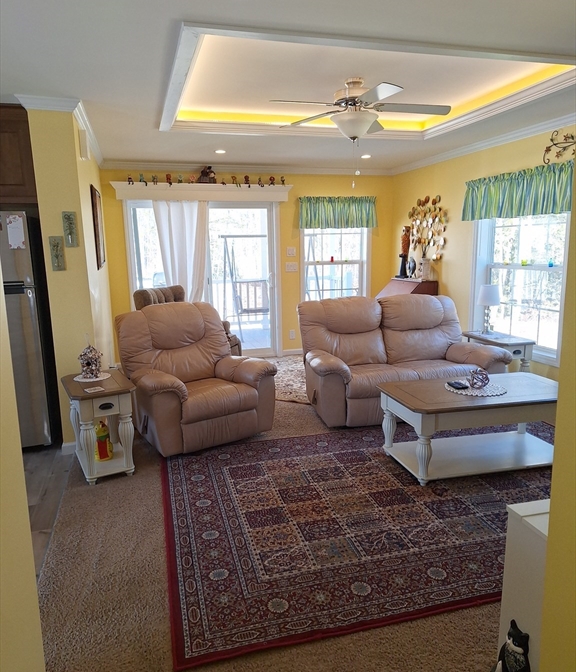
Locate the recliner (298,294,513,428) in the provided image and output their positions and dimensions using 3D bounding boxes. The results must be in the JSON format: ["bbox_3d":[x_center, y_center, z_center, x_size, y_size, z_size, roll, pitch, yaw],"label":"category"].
[{"bbox_3d":[0.981,0.154,4.496,1.620,1.010,0.970,-3,10,-10],"label":"recliner"}]

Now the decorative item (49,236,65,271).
[{"bbox_3d":[-1.573,-0.554,3.469,0.088,0.227,0.025,-4,11,-15],"label":"decorative item"}]

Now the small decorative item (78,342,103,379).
[{"bbox_3d":[-1.423,0.171,3.687,0.160,0.235,0.145,-2,10,-5],"label":"small decorative item"}]

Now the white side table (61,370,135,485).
[{"bbox_3d":[-1.261,0.607,3.454,0.395,0.597,0.645,-7,12,-29],"label":"white side table"}]

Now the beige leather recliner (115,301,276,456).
[{"bbox_3d":[-0.748,0.263,4.041,0.960,1.030,0.970,-8,12,-34],"label":"beige leather recliner"}]

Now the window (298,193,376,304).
[{"bbox_3d":[0.662,-0.992,6.793,1.050,1.650,0.130,-4,11,-16],"label":"window"}]

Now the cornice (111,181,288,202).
[{"bbox_3d":[-0.978,-1.711,6.102,2.150,0.200,0.170,-4,11,-16],"label":"cornice"}]

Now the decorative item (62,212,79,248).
[{"bbox_3d":[-1.478,-0.725,3.480,0.083,0.236,0.030,-4,11,-16],"label":"decorative item"}]

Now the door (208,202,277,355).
[{"bbox_3d":[-0.571,-0.710,6.643,0.866,1.996,0.070,-4,11,-15],"label":"door"}]

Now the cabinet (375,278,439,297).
[{"bbox_3d":[1.424,-0.187,6.291,0.490,1.030,0.760,-4,11,-16],"label":"cabinet"}]

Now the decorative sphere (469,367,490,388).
[{"bbox_3d":[1.291,0.286,3.432,0.135,0.135,0.135,-4,11,-15],"label":"decorative sphere"}]

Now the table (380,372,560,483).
[{"bbox_3d":[1.309,0.604,3.499,1.240,0.500,0.670,-4,11,-15],"label":"table"}]

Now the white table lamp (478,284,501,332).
[{"bbox_3d":[1.913,-0.247,4.835,0.210,0.464,0.210,-4,11,-15],"label":"white table lamp"}]

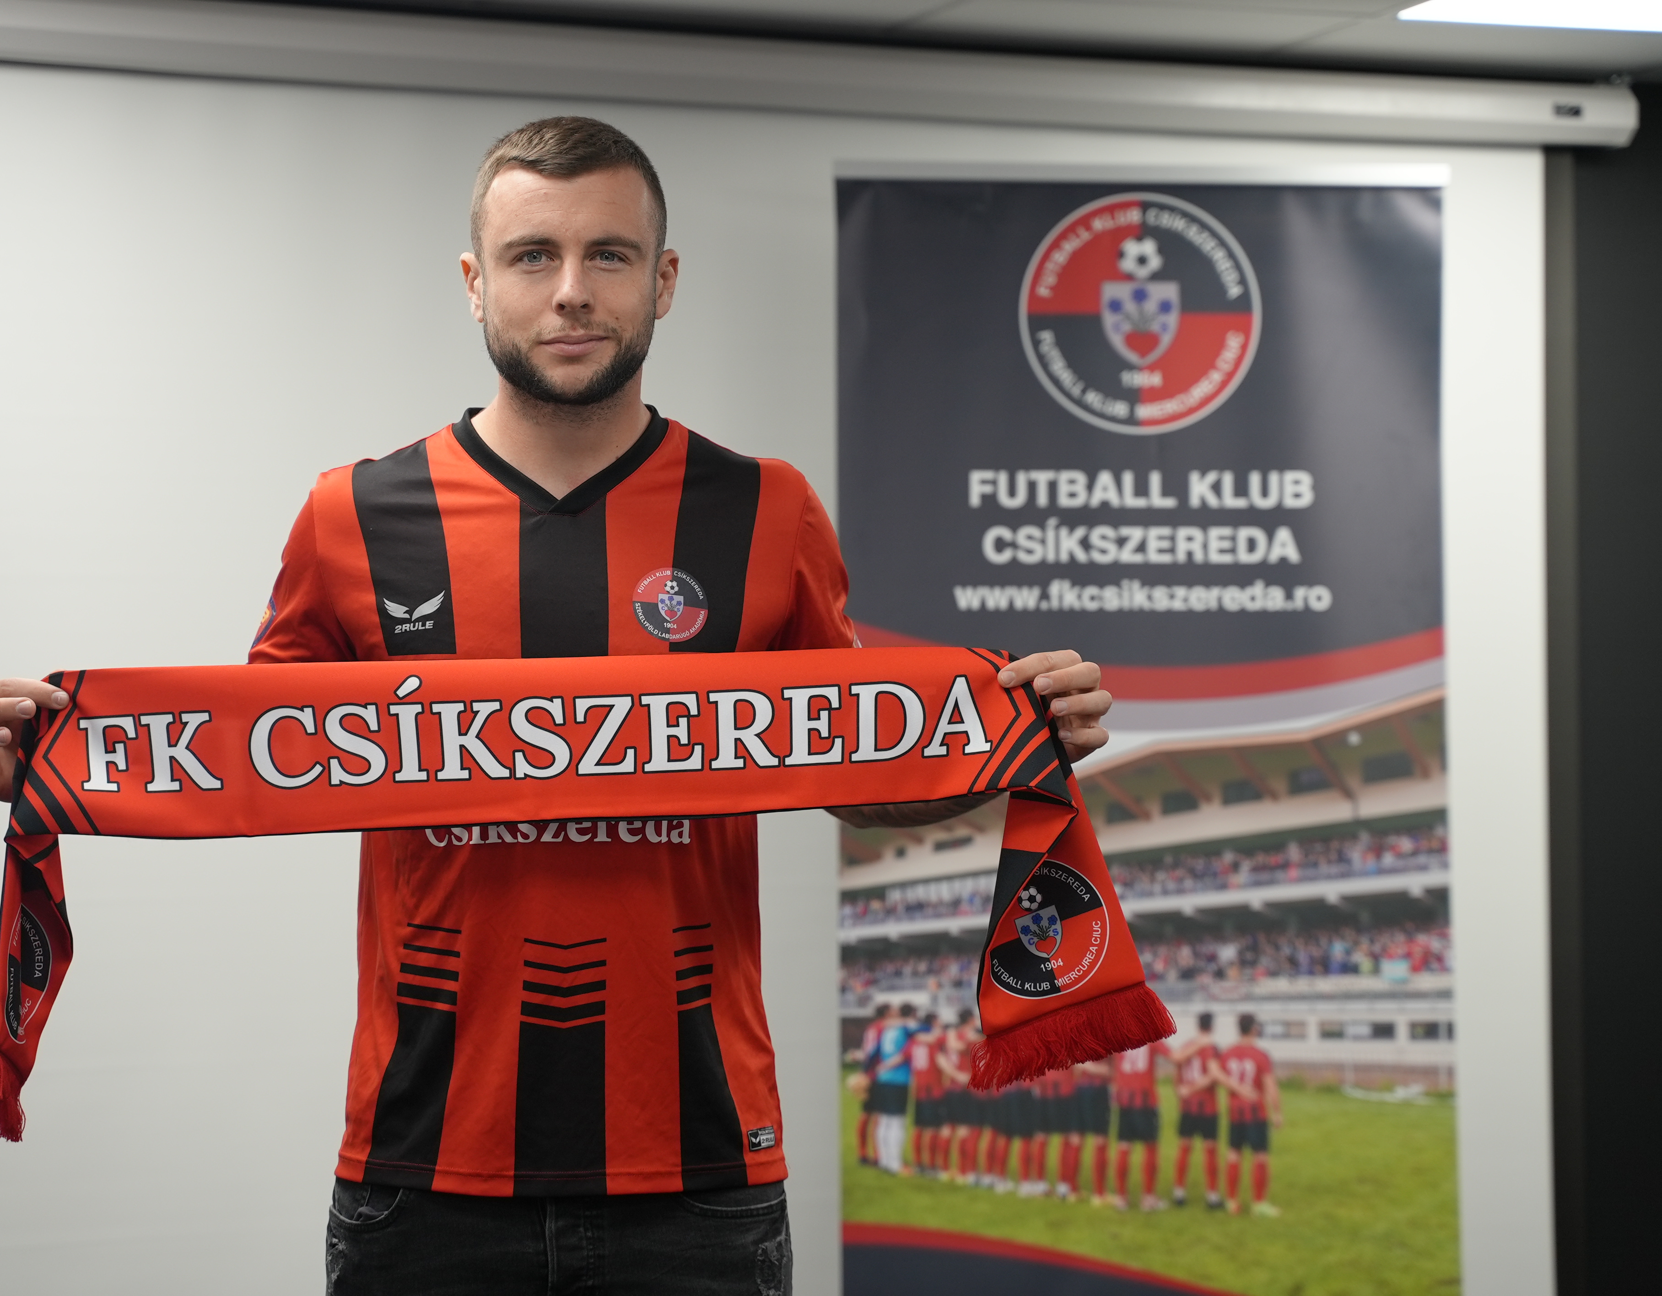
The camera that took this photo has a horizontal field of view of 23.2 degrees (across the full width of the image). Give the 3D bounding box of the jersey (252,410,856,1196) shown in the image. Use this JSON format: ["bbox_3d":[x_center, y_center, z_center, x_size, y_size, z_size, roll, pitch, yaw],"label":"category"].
[{"bbox_3d":[-0.238,0.133,3.480,0.530,0.680,0.300,0,-2,-4],"label":"jersey"}]

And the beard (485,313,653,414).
[{"bbox_3d":[-0.222,-0.242,3.430,0.142,0.088,0.100,0,-2,-4],"label":"beard"}]

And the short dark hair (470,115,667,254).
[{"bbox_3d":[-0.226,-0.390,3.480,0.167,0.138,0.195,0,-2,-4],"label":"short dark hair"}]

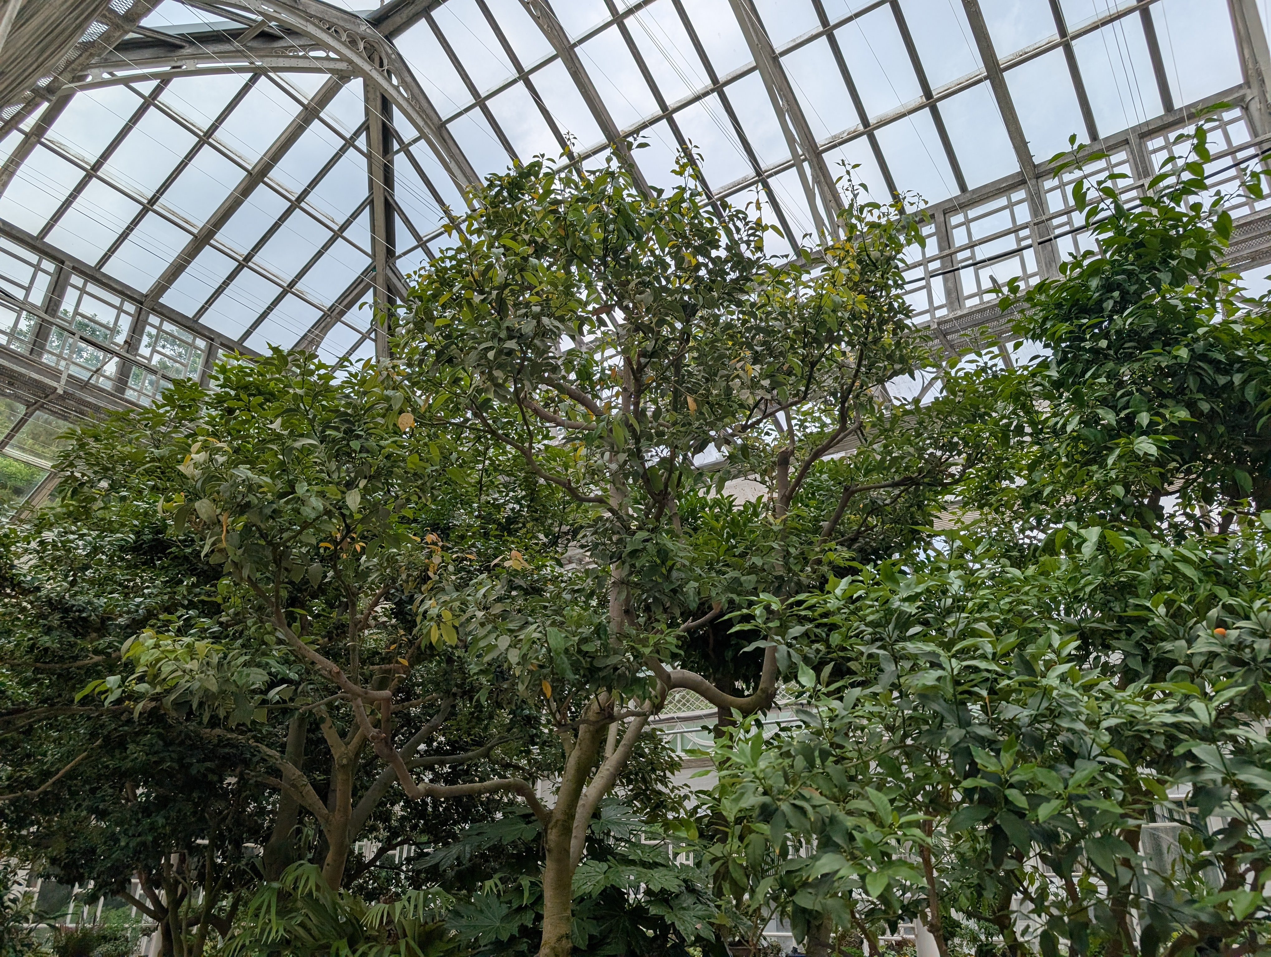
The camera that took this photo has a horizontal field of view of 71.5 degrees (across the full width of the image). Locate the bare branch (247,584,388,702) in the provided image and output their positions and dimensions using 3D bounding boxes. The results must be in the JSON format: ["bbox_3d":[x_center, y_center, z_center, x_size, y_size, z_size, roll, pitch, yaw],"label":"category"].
[{"bbox_3d":[-1.333,0.707,3.750,0.498,0.429,0.250,9,-25,-18],"label":"bare branch"}]

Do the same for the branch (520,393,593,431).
[{"bbox_3d":[-0.430,-0.363,4.800,0.395,0.124,0.160,3,-24,-5],"label":"branch"}]

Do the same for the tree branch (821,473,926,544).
[{"bbox_3d":[1.235,0.168,4.600,0.521,0.261,0.250,-6,-25,15],"label":"tree branch"}]

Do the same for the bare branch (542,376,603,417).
[{"bbox_3d":[-0.340,-0.442,4.800,0.325,0.154,0.150,3,-24,-4],"label":"bare branch"}]

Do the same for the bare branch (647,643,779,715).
[{"bbox_3d":[0.346,0.914,4.000,0.586,0.289,0.200,-1,-24,5],"label":"bare branch"}]

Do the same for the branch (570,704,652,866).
[{"bbox_3d":[-0.107,1.422,4.100,0.360,0.710,0.220,1,-24,-1],"label":"branch"}]

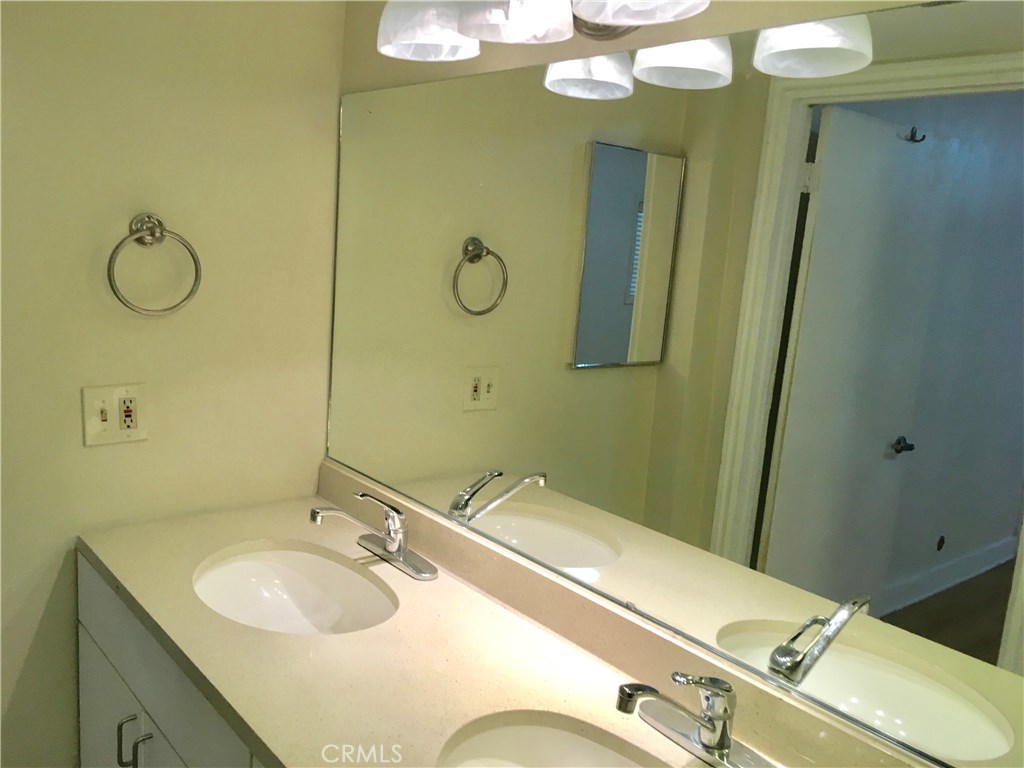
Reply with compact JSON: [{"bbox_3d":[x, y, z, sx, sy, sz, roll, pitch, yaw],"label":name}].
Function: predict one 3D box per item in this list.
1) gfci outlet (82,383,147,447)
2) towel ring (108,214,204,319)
[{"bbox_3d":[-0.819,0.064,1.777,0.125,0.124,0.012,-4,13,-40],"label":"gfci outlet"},{"bbox_3d":[-0.729,-0.241,1.745,0.182,0.208,0.063,-4,13,-40],"label":"towel ring"}]

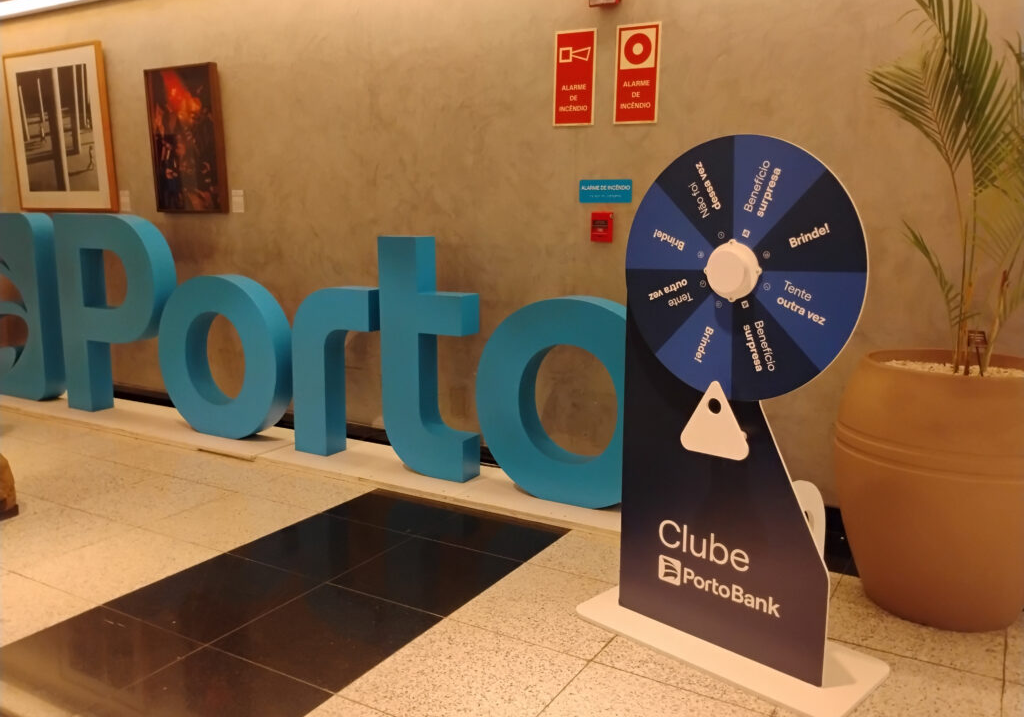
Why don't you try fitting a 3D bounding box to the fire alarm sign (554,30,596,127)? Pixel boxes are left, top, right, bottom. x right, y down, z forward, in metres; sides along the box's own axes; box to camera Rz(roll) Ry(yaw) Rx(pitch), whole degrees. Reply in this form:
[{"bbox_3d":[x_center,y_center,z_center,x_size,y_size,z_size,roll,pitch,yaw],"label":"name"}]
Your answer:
[{"bbox_3d":[0.276,-1.234,3.653,0.201,0.404,0.008,6,11,30],"label":"fire alarm sign"}]

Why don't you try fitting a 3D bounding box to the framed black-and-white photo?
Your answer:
[{"bbox_3d":[-3.035,-1.520,5.567,1.040,1.050,0.036,6,11,30],"label":"framed black-and-white photo"}]

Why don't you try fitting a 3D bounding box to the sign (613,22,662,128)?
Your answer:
[{"bbox_3d":[0.529,-1.202,3.507,0.196,0.405,0.008,6,11,30],"label":"sign"}]

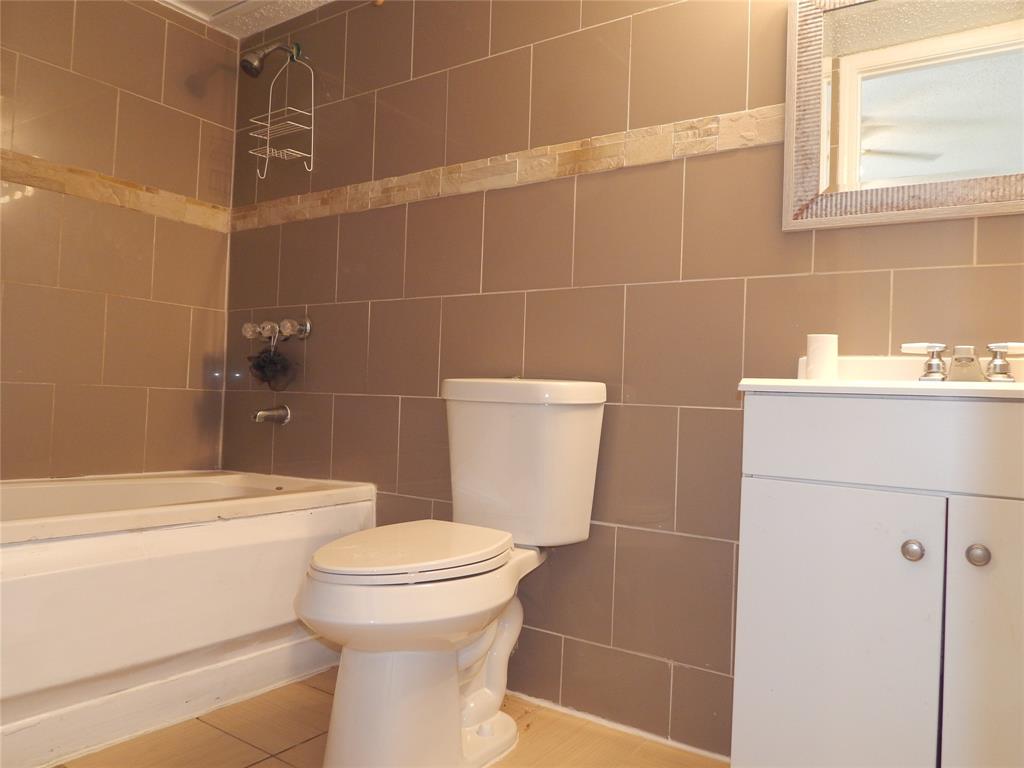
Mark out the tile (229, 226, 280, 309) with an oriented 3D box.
[{"bbox_3d":[-0.955,-0.426,2.747,0.302,0.297,0.012,1,-1,35],"label":"tile"}]

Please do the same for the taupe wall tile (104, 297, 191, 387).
[{"bbox_3d":[-1.256,-0.138,2.567,0.010,0.299,0.299,1,-2,34],"label":"taupe wall tile"}]

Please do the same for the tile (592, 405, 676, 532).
[{"bbox_3d":[0.277,0.205,1.873,0.300,0.302,0.012,1,-1,35],"label":"tile"}]

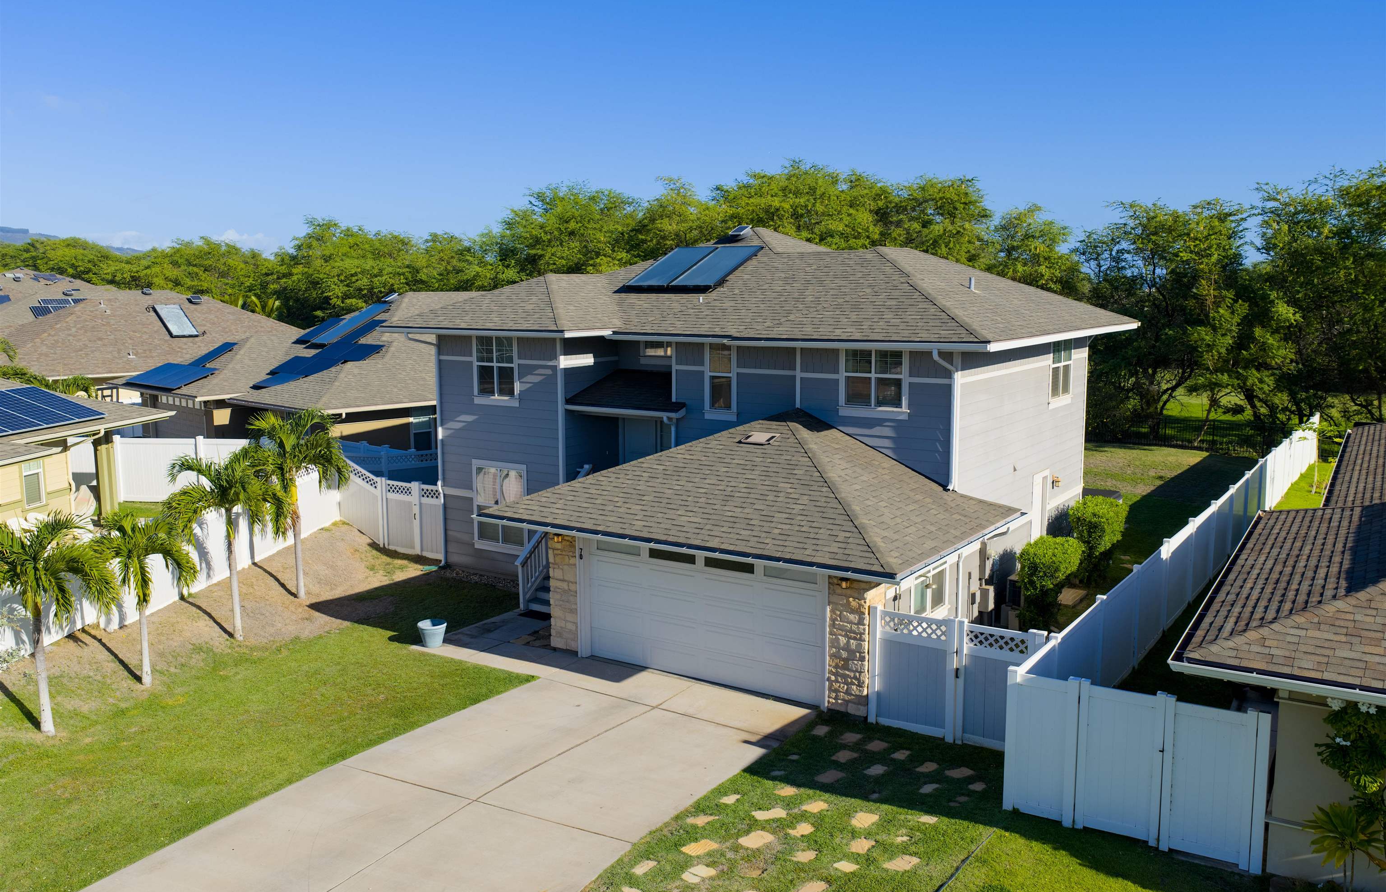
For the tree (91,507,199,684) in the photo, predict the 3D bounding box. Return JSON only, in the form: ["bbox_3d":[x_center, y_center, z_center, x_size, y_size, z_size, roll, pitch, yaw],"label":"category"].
[{"bbox_3d":[-9.403,2.615,18.592,1.900,3.120,1.900,0,8,0],"label":"tree"}]

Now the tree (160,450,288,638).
[{"bbox_3d":[-9.083,1.899,20.995,2.400,3.850,2.400,0,8,0],"label":"tree"}]

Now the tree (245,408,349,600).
[{"bbox_3d":[-8.703,1.290,23.823,2.350,4.250,2.350,0,8,0],"label":"tree"}]

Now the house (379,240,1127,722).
[{"bbox_3d":[1.319,-1.084,25.992,14.550,8.580,15.170,5,10,34],"label":"house"}]

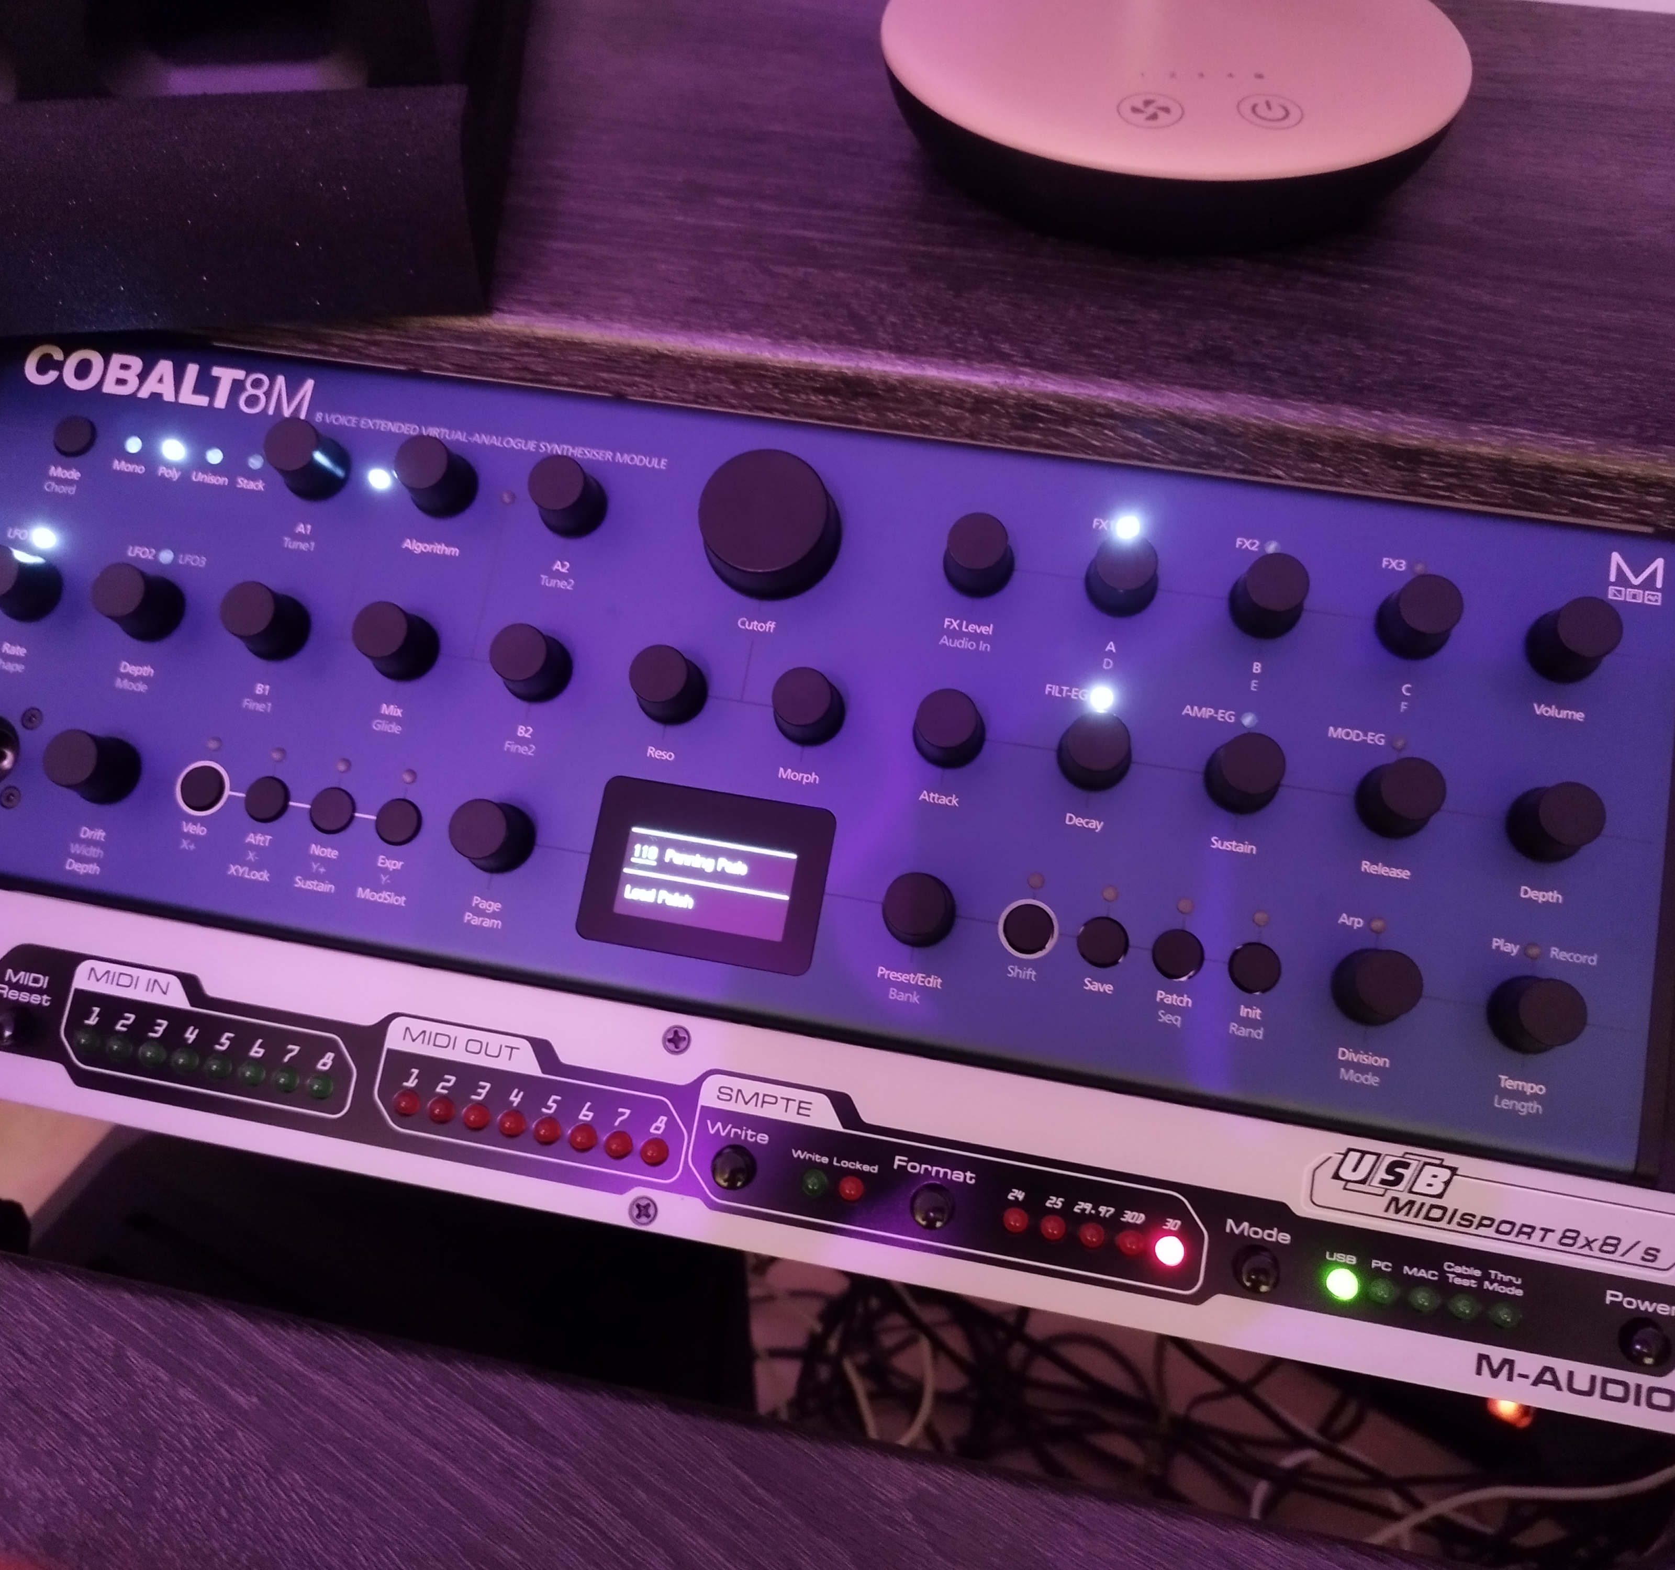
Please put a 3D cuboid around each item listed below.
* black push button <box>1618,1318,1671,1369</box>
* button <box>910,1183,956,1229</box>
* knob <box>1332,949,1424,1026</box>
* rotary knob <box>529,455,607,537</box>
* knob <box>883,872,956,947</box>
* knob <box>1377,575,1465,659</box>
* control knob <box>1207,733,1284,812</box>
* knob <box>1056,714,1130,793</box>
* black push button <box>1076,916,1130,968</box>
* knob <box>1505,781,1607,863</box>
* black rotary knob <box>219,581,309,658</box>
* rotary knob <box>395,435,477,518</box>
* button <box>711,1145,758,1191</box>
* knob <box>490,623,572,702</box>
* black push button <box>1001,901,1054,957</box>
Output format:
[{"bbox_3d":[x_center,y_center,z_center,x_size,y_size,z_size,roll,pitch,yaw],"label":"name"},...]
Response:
[{"bbox_3d":[0.154,0.106,0.274,0.009,0.004,0.009,9,80,7],"label":"black push button"},{"bbox_3d":[0.019,0.084,0.290,0.009,0.005,0.009,9,80,7],"label":"button"},{"bbox_3d":[0.106,0.039,0.284,0.015,0.014,0.015,-1,79,5],"label":"knob"},{"bbox_3d":[-0.060,-0.064,0.320,0.016,0.014,0.016,-1,79,5],"label":"rotary knob"},{"bbox_3d":[0.017,0.025,0.297,0.015,0.014,0.015,-1,79,5],"label":"knob"},{"bbox_3d":[0.120,-0.035,0.299,0.015,0.014,0.015,9,80,7],"label":"knob"},{"bbox_3d":[0.084,-0.003,0.296,0.016,0.014,0.016,-1,79,5],"label":"control knob"},{"bbox_3d":[0.054,-0.008,0.303,0.015,0.014,0.015,-1,79,4],"label":"knob"},{"bbox_3d":[0.055,0.032,0.298,0.010,0.002,0.010,-1,79,5],"label":"black push button"},{"bbox_3d":[0.143,0.007,0.287,0.015,0.014,0.015,9,80,7],"label":"knob"},{"bbox_3d":[-0.127,-0.037,0.321,0.016,0.014,0.016,-1,79,5],"label":"black rotary knob"},{"bbox_3d":[-0.090,-0.069,0.324,0.016,0.014,0.016,-1,79,5],"label":"rotary knob"},{"bbox_3d":[-0.021,0.078,0.295,0.009,0.005,0.009,9,80,7],"label":"button"},{"bbox_3d":[-0.067,-0.027,0.315,0.015,0.014,0.015,-1,79,4],"label":"knob"},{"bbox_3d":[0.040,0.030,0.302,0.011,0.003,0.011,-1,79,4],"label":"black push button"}]

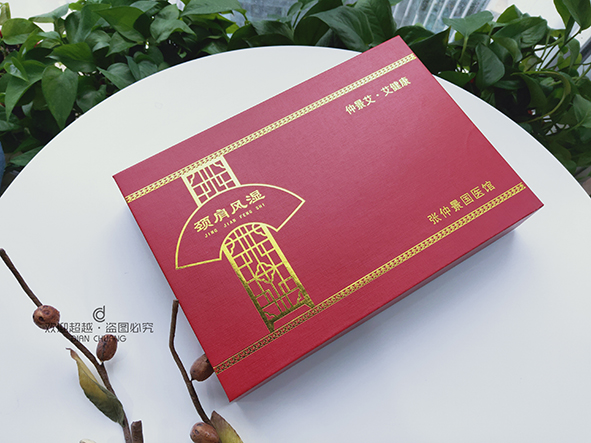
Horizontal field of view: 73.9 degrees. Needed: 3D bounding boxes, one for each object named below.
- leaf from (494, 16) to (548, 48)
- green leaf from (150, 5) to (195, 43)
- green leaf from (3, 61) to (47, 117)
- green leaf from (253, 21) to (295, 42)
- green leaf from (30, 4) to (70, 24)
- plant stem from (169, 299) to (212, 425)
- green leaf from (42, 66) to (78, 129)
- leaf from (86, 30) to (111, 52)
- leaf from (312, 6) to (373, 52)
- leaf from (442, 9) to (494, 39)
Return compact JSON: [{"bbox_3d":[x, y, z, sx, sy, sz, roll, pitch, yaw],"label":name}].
[{"bbox_3d":[0.358,-0.287,0.620,0.085,0.022,0.042,-22,90,6],"label":"leaf"},{"bbox_3d":[-0.180,-0.286,0.580,0.057,0.022,0.059,-45,92,-6],"label":"green leaf"},{"bbox_3d":[-0.385,-0.188,0.560,0.044,0.025,0.090,24,78,-12],"label":"green leaf"},{"bbox_3d":[-0.032,-0.277,0.570,0.064,0.020,0.031,20,95,-2],"label":"green leaf"},{"bbox_3d":[-0.403,-0.336,0.648,0.068,0.018,0.027,-24,80,-5],"label":"green leaf"},{"bbox_3d":[-0.100,0.127,0.358,0.019,0.012,0.115,-19,70,-8],"label":"plant stem"},{"bbox_3d":[-0.341,-0.180,0.570,0.050,0.020,0.093,-8,86,-15],"label":"green leaf"},{"bbox_3d":[-0.309,-0.283,0.620,0.035,0.018,0.052,32,81,-9],"label":"leaf"},{"bbox_3d":[0.072,-0.292,0.600,0.096,0.025,0.064,43,91,3],"label":"leaf"},{"bbox_3d":[0.263,-0.305,0.601,0.071,0.018,0.057,11,74,3],"label":"leaf"}]

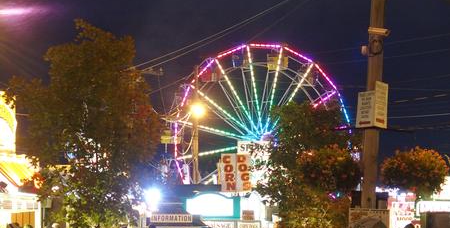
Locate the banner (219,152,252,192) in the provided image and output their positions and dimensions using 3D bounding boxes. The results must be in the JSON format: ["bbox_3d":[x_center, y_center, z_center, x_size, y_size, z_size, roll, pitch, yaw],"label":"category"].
[{"bbox_3d":[0.345,2.026,74.000,1.069,1.293,0.200,0,-3,0],"label":"banner"}]

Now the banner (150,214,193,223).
[{"bbox_3d":[-1.638,3.206,66.000,1.276,0.292,0.080,0,-3,0],"label":"banner"}]

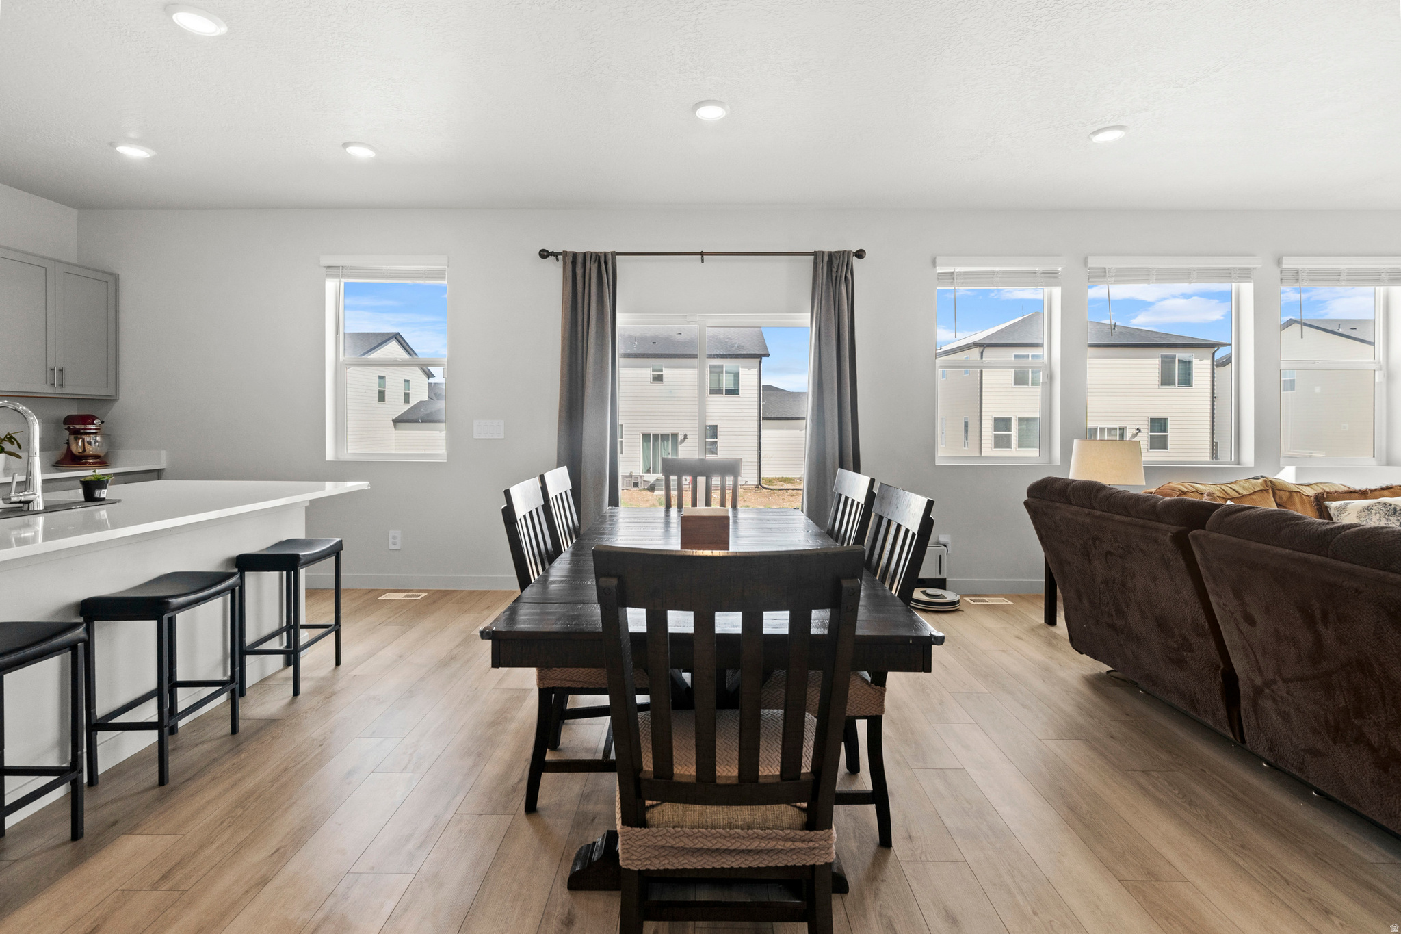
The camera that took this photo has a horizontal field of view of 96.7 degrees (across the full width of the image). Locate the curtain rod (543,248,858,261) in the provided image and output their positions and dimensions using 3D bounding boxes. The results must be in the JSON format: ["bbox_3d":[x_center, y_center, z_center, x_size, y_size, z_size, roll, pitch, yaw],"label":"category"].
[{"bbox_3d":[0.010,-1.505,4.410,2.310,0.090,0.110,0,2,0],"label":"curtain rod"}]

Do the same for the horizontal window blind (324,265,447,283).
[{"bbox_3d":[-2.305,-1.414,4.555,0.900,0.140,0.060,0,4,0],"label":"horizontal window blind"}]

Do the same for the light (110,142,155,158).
[{"bbox_3d":[-3.208,-1.788,3.522,0.184,0.024,0.184,0,4,0],"label":"light"}]

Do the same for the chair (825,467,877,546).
[{"bbox_3d":[0.395,0.533,2.615,0.550,1.020,0.470,0,4,0],"label":"chair"}]

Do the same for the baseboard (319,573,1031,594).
[{"bbox_3d":[-0.185,0.845,4.470,5.400,0.115,0.020,0,2,0],"label":"baseboard"}]

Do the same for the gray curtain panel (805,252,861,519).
[{"bbox_3d":[0.925,-0.305,4.380,0.420,2.400,0.130,0,2,0],"label":"gray curtain panel"}]

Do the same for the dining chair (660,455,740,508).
[{"bbox_3d":[0.006,0.460,3.490,0.490,1.030,0.580,0,2,0],"label":"dining chair"}]

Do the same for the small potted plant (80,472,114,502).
[{"bbox_3d":[-2.446,0.080,2.520,0.097,0.118,0.097,0,4,0],"label":"small potted plant"}]

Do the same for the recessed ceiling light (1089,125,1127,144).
[{"bbox_3d":[2.182,-1.774,3.335,0.184,0.024,0.184,0,4,0],"label":"recessed ceiling light"}]

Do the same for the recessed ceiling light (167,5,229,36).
[{"bbox_3d":[-1.931,-1.703,2.389,0.184,0.024,0.184,0,4,0],"label":"recessed ceiling light"}]

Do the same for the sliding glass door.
[{"bbox_3d":[0.015,-0.100,4.550,1.830,2.010,0.120,0,2,0],"label":"sliding glass door"}]

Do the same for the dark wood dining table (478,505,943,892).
[{"bbox_3d":[0.024,0.678,2.412,1.030,0.760,2.000,0,4,0],"label":"dark wood dining table"}]

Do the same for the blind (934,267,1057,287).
[{"bbox_3d":[2.145,-1.365,4.495,0.890,0.150,0.075,0,2,0],"label":"blind"}]

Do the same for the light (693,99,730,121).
[{"bbox_3d":[0.054,-1.755,3.077,0.184,0.024,0.184,0,4,0],"label":"light"}]

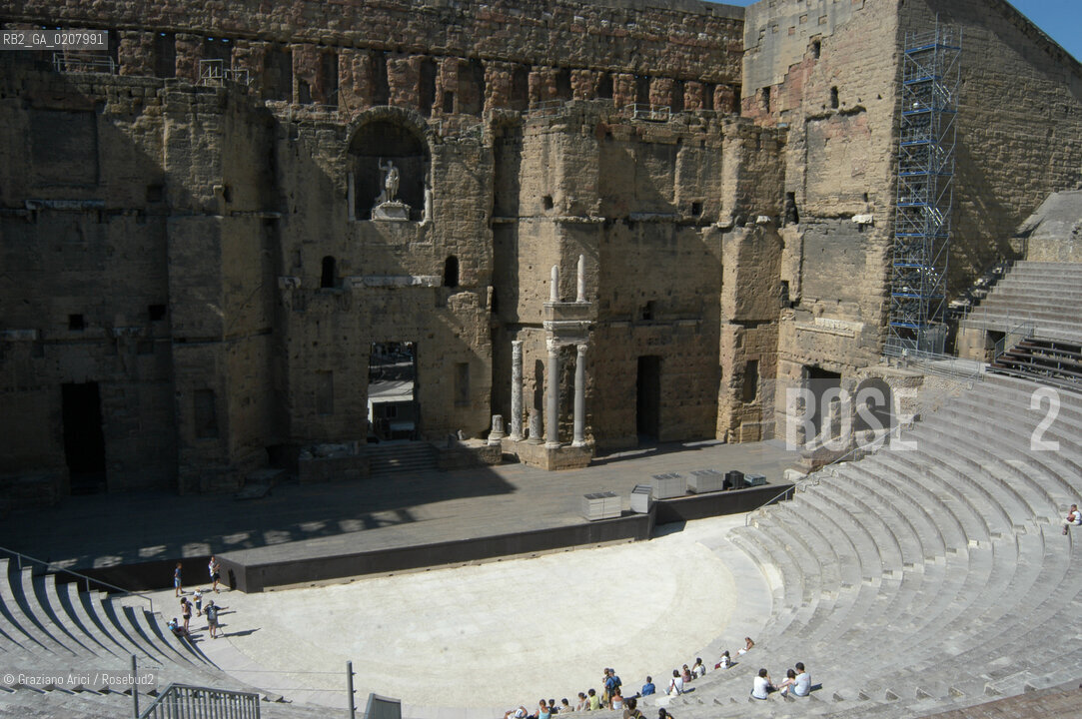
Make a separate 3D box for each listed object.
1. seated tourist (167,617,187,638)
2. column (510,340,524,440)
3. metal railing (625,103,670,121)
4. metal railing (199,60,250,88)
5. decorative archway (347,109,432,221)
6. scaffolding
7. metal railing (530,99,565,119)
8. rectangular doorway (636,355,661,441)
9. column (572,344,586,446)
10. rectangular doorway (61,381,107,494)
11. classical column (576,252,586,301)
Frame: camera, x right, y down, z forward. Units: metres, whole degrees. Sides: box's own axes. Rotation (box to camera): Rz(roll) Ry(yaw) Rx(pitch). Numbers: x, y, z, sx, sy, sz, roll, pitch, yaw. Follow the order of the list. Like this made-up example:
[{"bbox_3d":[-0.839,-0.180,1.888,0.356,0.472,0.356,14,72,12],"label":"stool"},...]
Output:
[{"bbox_3d":[-15.324,11.272,34.069,0.800,0.880,0.550,-5,10,-36],"label":"seated tourist"},{"bbox_3d":[-1.773,2.274,58.742,0.965,7.343,0.965,0,8,0],"label":"column"},{"bbox_3d":[8.107,-18.472,61.196,3.000,1.130,1.500,-2,8,-22],"label":"metal railing"},{"bbox_3d":[-19.433,-17.502,49.746,3.152,1.625,0.492,1,8,4],"label":"metal railing"},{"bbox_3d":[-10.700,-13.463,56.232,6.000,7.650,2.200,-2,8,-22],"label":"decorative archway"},{"bbox_3d":[25.149,-10.984,53.021,2.150,20.900,2.400,-2,8,-22],"label":"scaffolding"},{"bbox_3d":[0.461,-17.809,57.577,2.955,1.133,0.197,4,8,26],"label":"metal railing"},{"bbox_3d":[8.345,3.165,63.779,2.100,7.000,0.900,-2,8,-22],"label":"rectangular doorway"},{"bbox_3d":[2.718,2.538,57.282,1.005,7.314,1.005,0,8,0],"label":"column"},{"bbox_3d":[-28.278,4.908,50.159,2.069,6.853,0.788,-3,8,-23],"label":"rectangular doorway"},{"bbox_3d":[2.685,-5.542,55.152,0.570,3.300,0.570,1,8,0],"label":"classical column"}]

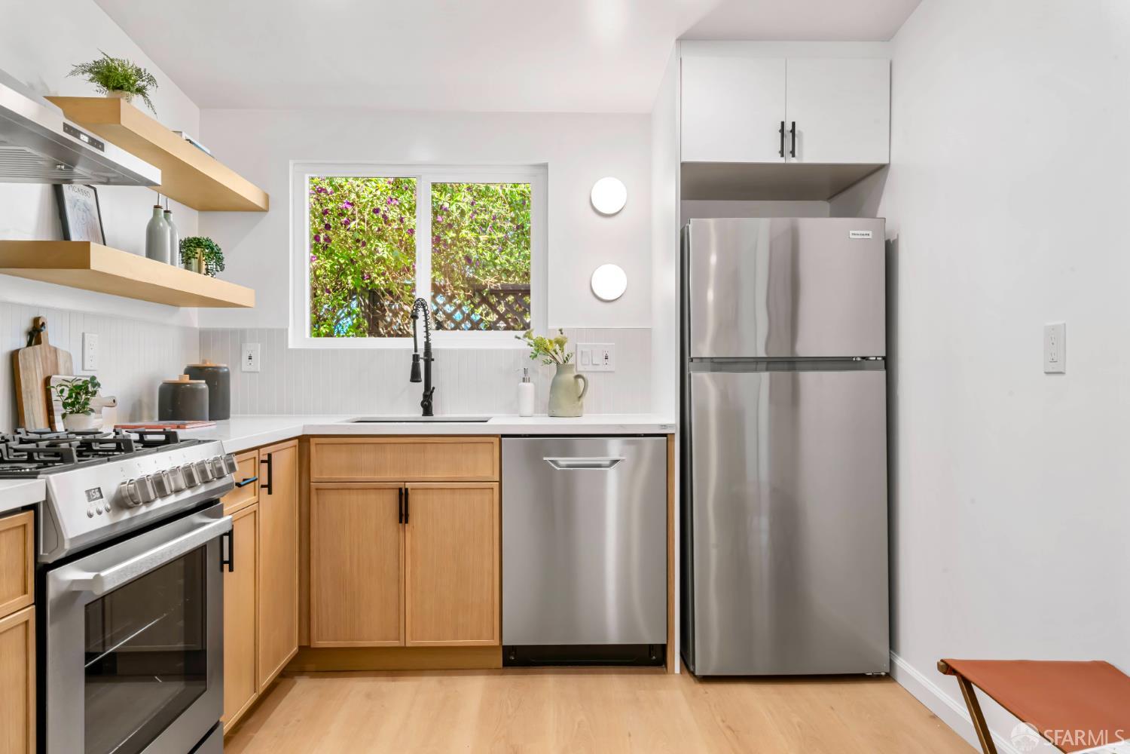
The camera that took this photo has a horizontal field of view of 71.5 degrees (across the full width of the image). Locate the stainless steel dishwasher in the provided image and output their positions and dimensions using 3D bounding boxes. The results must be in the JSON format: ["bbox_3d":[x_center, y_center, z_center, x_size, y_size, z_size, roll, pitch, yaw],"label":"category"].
[{"bbox_3d":[0.065,0.652,3.171,0.602,0.875,0.607,0,0,-2],"label":"stainless steel dishwasher"}]

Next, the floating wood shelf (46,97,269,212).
[{"bbox_3d":[-1.441,-0.765,2.849,0.295,0.076,1.198,0,0,-2],"label":"floating wood shelf"}]

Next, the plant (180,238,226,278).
[{"bbox_3d":[-1.437,-0.458,3.104,0.162,0.195,0.162,0,0,-2],"label":"plant"}]

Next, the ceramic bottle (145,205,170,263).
[{"bbox_3d":[-1.482,-0.505,2.855,0.079,0.238,0.079,0,0,-1],"label":"ceramic bottle"}]

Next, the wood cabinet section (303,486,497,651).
[{"bbox_3d":[-0.589,0.679,3.137,0.686,0.598,0.580,0,0,-2],"label":"wood cabinet section"}]

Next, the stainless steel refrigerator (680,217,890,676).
[{"bbox_3d":[0.800,0.259,3.157,0.715,1.662,0.665,0,0,-2],"label":"stainless steel refrigerator"}]

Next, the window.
[{"bbox_3d":[-0.640,-0.535,3.479,1.123,0.814,0.075,0,0,-2],"label":"window"}]

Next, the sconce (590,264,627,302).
[{"bbox_3d":[0.195,-0.413,3.466,0.156,0.159,0.060,0,0,-2],"label":"sconce"}]

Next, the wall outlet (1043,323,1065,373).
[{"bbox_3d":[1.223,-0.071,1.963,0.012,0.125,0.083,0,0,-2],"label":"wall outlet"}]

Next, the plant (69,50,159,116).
[{"bbox_3d":[-1.431,-0.916,2.501,0.253,0.229,0.253,0,0,-2],"label":"plant"}]

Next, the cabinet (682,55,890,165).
[{"bbox_3d":[0.804,-0.982,3.196,0.774,0.396,0.632,0,0,-2],"label":"cabinet"}]

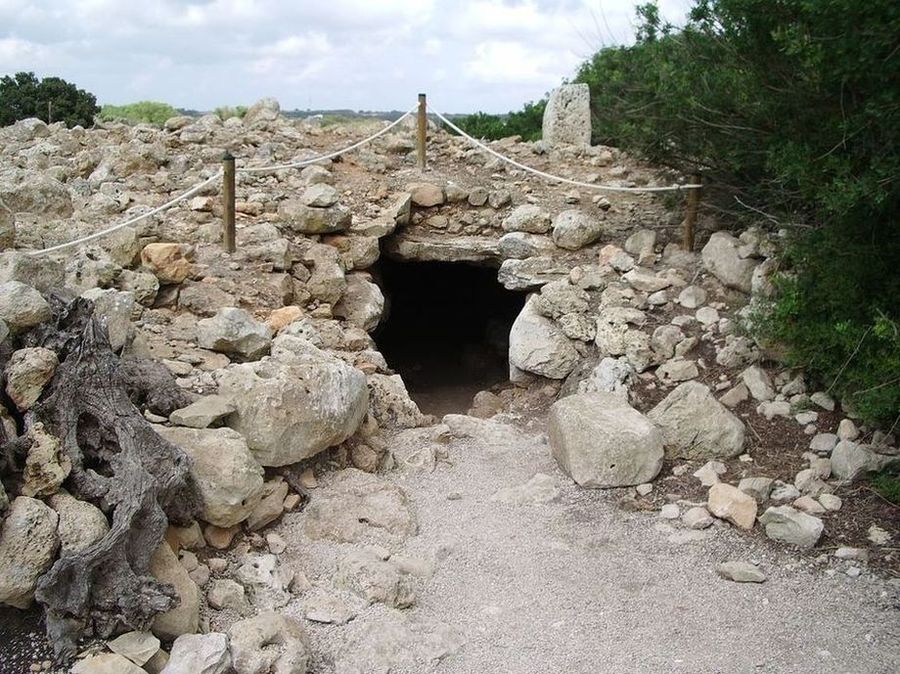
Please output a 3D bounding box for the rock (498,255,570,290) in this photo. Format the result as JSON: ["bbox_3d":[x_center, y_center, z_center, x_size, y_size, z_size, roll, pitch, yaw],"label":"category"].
[{"bbox_3d":[0.514,-0.388,5.465,0.430,0.180,0.360,1,14,5],"label":"rock"}]

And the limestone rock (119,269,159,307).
[{"bbox_3d":[-1.792,-0.285,5.233,0.240,0.210,0.230,-5,15,-19],"label":"limestone rock"}]

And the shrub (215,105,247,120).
[{"bbox_3d":[-4.677,-4.565,19.473,0.800,0.800,0.750,-3,14,-13],"label":"shrub"}]

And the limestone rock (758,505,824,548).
[{"bbox_3d":[1.394,0.773,3.712,0.260,0.120,0.180,6,15,21],"label":"limestone rock"}]

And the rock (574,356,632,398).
[{"bbox_3d":[0.841,0.237,4.948,0.320,0.270,0.280,2,14,10],"label":"rock"}]

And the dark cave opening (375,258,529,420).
[{"bbox_3d":[0.003,0.007,5.900,0.970,1.050,0.750,0,14,0],"label":"dark cave opening"}]

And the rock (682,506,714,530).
[{"bbox_3d":[1.097,0.802,4.019,0.125,0.080,0.100,1,14,0],"label":"rock"}]

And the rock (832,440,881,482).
[{"bbox_3d":[1.914,0.582,4.282,0.240,0.150,0.200,6,15,25],"label":"rock"}]

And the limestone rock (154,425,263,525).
[{"bbox_3d":[-1.013,0.583,3.799,0.470,0.350,0.390,-4,14,-15],"label":"limestone rock"}]

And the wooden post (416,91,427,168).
[{"bbox_3d":[-0.245,-1.827,8.099,0.075,0.690,0.075,1,14,0],"label":"wooden post"}]

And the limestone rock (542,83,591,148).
[{"bbox_3d":[1.214,-2.305,9.519,0.450,0.680,0.270,0,14,-5],"label":"limestone rock"}]

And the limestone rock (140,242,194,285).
[{"bbox_3d":[-1.869,-0.485,6.000,0.340,0.250,0.280,0,14,0],"label":"limestone rock"}]

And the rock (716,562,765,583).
[{"bbox_3d":[1.082,0.874,3.376,0.175,0.050,0.100,5,15,19],"label":"rock"}]

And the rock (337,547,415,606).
[{"bbox_3d":[-0.274,0.873,3.302,0.280,0.120,0.260,-1,14,-5],"label":"rock"}]

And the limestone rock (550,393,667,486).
[{"bbox_3d":[0.780,0.517,4.550,0.540,0.420,0.430,2,14,10],"label":"limestone rock"}]

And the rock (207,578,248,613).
[{"bbox_3d":[-0.791,0.919,3.232,0.150,0.085,0.125,-4,14,-15],"label":"rock"}]

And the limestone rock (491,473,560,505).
[{"bbox_3d":[0.352,0.706,4.250,0.330,0.070,0.260,0,14,0],"label":"limestone rock"}]

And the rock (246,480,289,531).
[{"bbox_3d":[-0.783,0.719,3.882,0.190,0.180,0.220,-3,14,-12],"label":"rock"}]

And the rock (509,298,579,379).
[{"bbox_3d":[0.566,0.009,5.510,0.400,0.420,0.380,1,14,6],"label":"rock"}]

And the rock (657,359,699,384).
[{"bbox_3d":[1.287,0.195,5.144,0.230,0.130,0.170,4,14,14],"label":"rock"}]

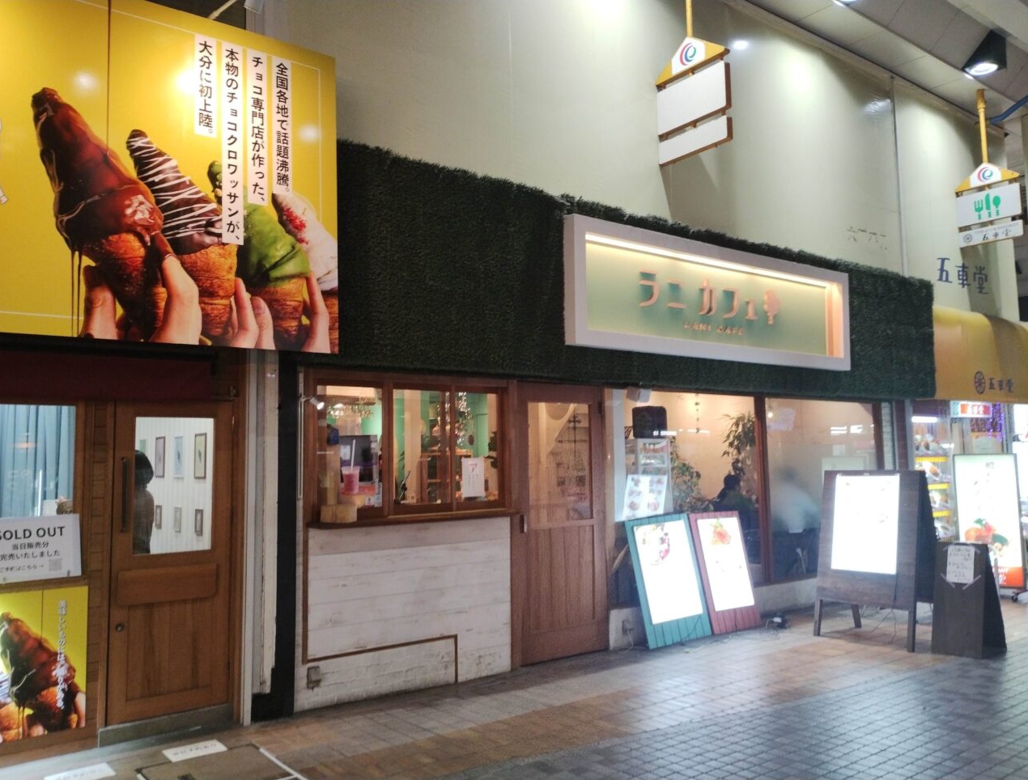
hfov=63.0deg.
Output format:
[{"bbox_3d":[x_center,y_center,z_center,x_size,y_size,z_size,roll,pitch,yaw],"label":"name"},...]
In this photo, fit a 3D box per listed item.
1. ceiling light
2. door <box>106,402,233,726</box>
[{"bbox_3d":[5.872,-4.195,10.479,0.460,0.390,0.400,3,-6,-37],"label":"ceiling light"},{"bbox_3d":[-2.059,1.000,5.062,0.695,1.849,0.050,3,-6,-37],"label":"door"}]

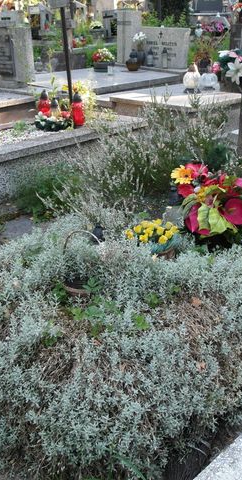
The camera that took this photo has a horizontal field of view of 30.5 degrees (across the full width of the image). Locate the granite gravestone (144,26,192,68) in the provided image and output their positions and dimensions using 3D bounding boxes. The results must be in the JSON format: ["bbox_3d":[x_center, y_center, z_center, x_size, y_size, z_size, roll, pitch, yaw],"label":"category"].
[{"bbox_3d":[0.661,-2.906,6.679,0.861,0.528,0.110,22,35,34],"label":"granite gravestone"}]

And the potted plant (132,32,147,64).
[{"bbox_3d":[0.306,-3.018,6.968,0.250,0.500,0.250,-2,27,0],"label":"potted plant"}]

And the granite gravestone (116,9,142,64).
[{"bbox_3d":[0.128,-3.124,6.842,0.272,0.748,0.236,22,35,34],"label":"granite gravestone"}]

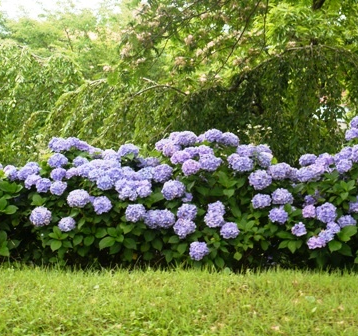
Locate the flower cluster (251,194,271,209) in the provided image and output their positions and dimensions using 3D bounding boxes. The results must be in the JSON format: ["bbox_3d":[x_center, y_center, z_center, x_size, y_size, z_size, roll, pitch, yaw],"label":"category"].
[{"bbox_3d":[0.632,0.255,6.500,0.152,0.114,0.145,0,5,0],"label":"flower cluster"}]

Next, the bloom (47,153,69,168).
[{"bbox_3d":[-1.023,-0.061,7.250,0.170,0.126,0.150,0,4,0],"label":"bloom"}]

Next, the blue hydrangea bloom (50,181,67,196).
[{"bbox_3d":[-0.989,0.167,7.020,0.139,0.123,0.132,-1,5,-8],"label":"blue hydrangea bloom"}]

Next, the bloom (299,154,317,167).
[{"bbox_3d":[1.107,-0.064,7.300,0.149,0.112,0.142,0,6,0],"label":"bloom"}]

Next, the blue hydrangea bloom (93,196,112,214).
[{"bbox_3d":[-0.578,0.286,6.500,0.145,0.135,0.137,0,5,0],"label":"blue hydrangea bloom"}]

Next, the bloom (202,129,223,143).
[{"bbox_3d":[0.297,-0.281,7.450,0.183,0.118,0.178,0,4,0],"label":"bloom"}]

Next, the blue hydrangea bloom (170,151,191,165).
[{"bbox_3d":[0.017,-0.081,6.750,0.164,0.111,0.155,0,5,0],"label":"blue hydrangea bloom"}]

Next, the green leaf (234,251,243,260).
[{"bbox_3d":[0.470,0.691,6.750,0.067,0.071,0.040,0,5,0],"label":"green leaf"}]

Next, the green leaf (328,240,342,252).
[{"bbox_3d":[1.202,0.607,6.600,0.103,0.102,0.045,0,-24,0],"label":"green leaf"}]

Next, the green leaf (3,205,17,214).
[{"bbox_3d":[-1.371,0.340,6.950,0.114,0.075,0.080,0,4,0],"label":"green leaf"}]

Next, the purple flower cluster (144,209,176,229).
[{"bbox_3d":[-0.153,0.408,6.800,0.243,0.147,0.150,0,5,0],"label":"purple flower cluster"}]

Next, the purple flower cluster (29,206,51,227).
[{"bbox_3d":[-1.078,0.381,6.670,0.167,0.156,0.159,-1,5,-9],"label":"purple flower cluster"}]

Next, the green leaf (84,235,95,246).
[{"bbox_3d":[-0.681,0.554,6.500,0.087,0.087,0.060,-1,5,-6],"label":"green leaf"}]

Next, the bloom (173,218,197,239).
[{"bbox_3d":[0.048,0.462,6.520,0.175,0.152,0.166,0,5,0],"label":"bloom"}]

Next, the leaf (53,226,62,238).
[{"bbox_3d":[-0.974,0.517,6.850,0.064,0.094,0.060,0,4,0],"label":"leaf"}]

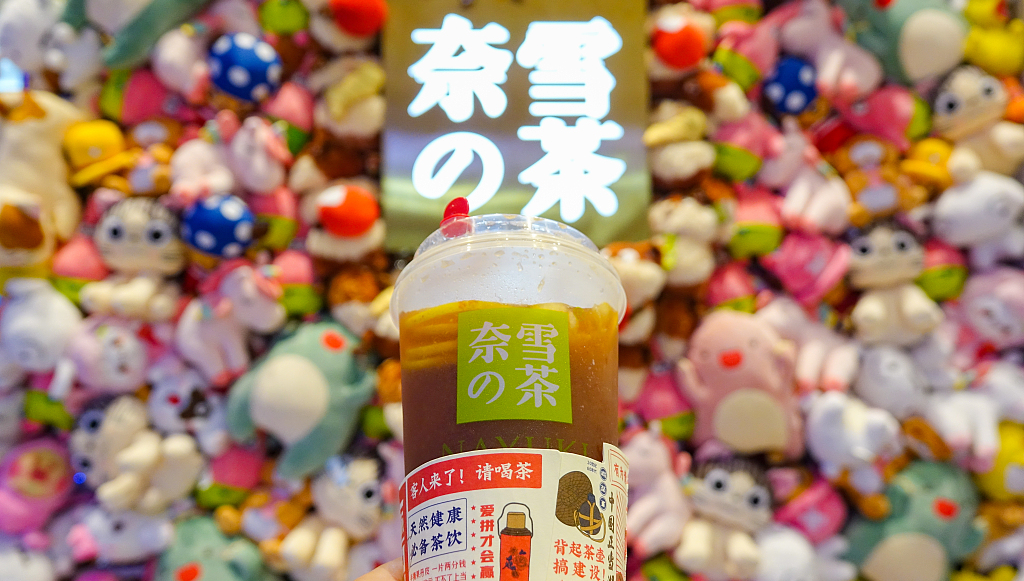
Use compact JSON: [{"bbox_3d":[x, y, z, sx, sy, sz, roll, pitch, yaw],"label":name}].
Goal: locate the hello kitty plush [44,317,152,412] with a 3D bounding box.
[{"bbox_3d":[-0.675,0.117,1.364,0.155,0.140,0.130,-10,2,6],"label":"hello kitty plush"}]

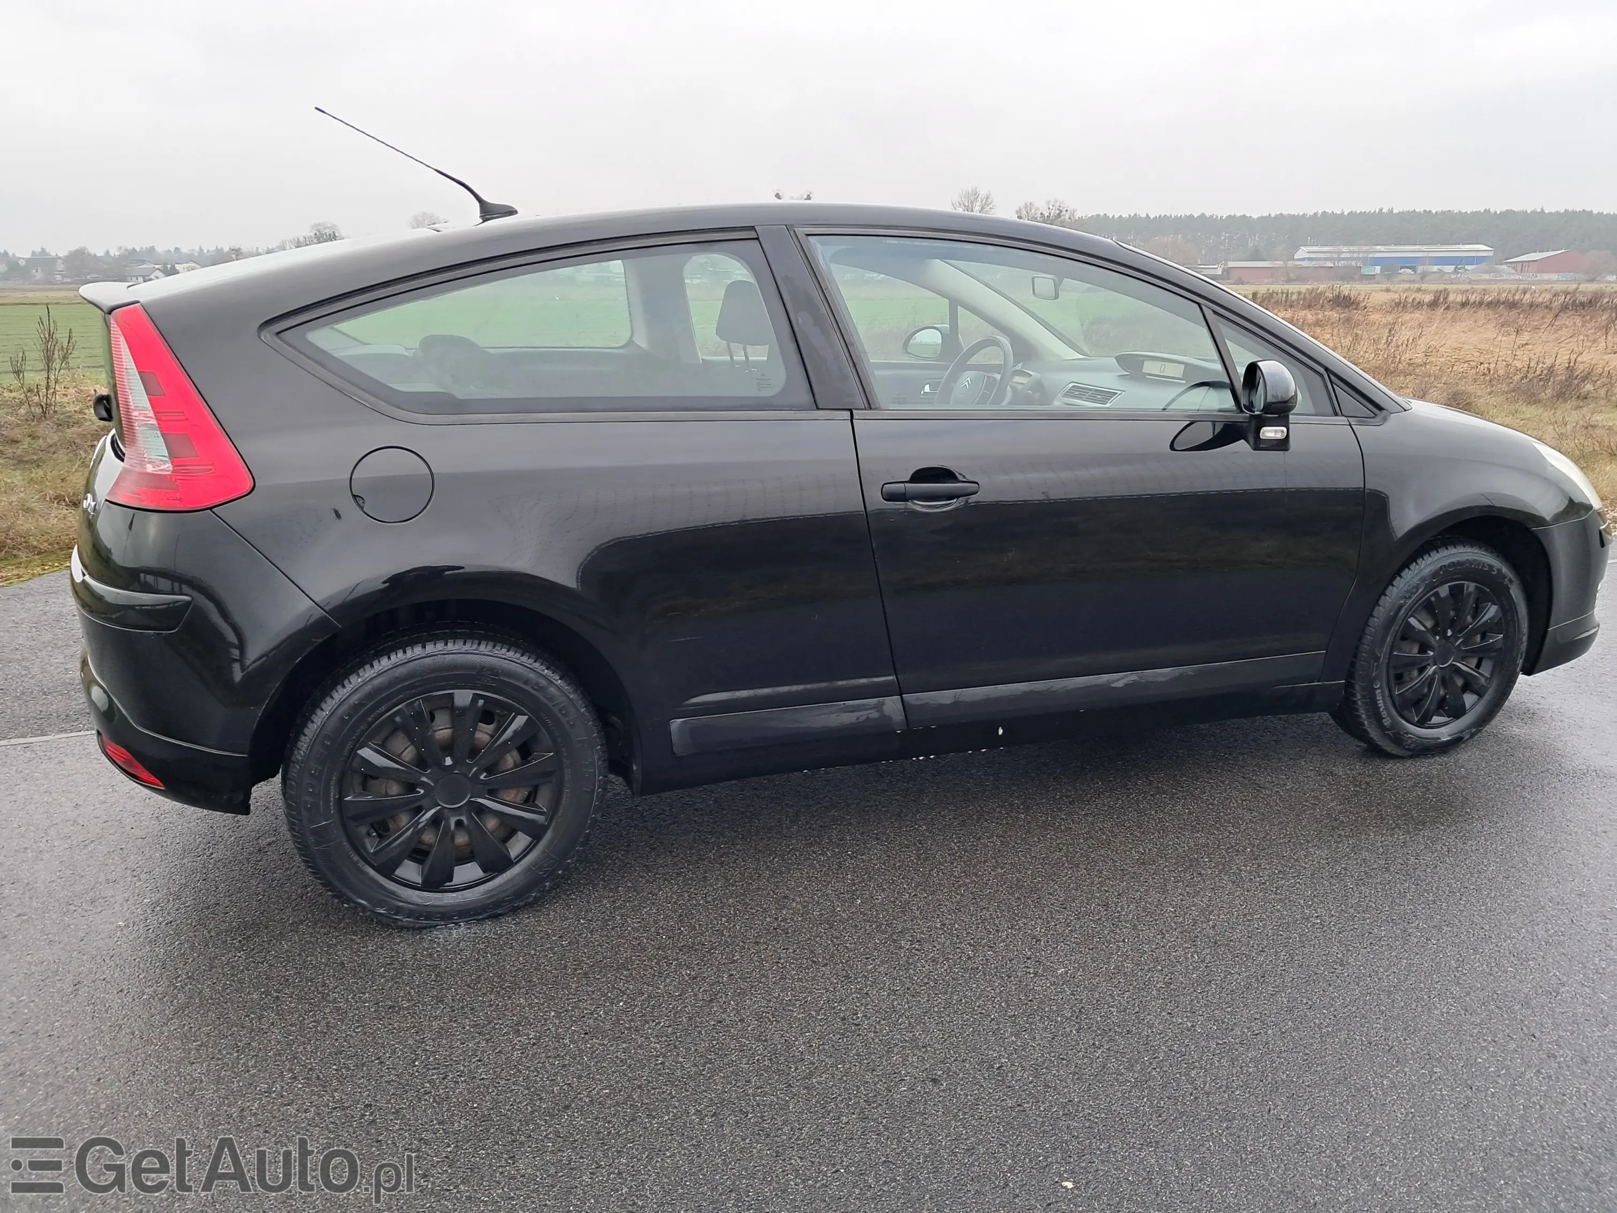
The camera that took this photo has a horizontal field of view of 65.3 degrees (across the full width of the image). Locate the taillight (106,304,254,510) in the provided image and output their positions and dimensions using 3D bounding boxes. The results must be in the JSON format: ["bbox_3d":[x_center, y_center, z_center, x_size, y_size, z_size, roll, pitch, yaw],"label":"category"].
[{"bbox_3d":[-1.154,-0.364,2.277,0.265,0.365,0.245,-6,16,-20],"label":"taillight"}]

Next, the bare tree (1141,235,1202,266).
[{"bbox_3d":[88.963,-85.235,309.063,15.000,11.000,15.000,4,15,15],"label":"bare tree"}]

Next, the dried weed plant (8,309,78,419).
[{"bbox_3d":[-6.881,-2.160,11.204,0.540,0.981,0.500,-9,17,-30],"label":"dried weed plant"}]

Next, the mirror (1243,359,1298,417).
[{"bbox_3d":[1.056,-0.500,2.884,0.095,0.132,0.165,-1,15,-5],"label":"mirror"}]

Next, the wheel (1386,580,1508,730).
[{"bbox_3d":[1.712,0.119,3.462,0.430,0.430,0.150,-6,16,-20],"label":"wheel"}]

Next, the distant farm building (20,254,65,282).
[{"bbox_3d":[-166.915,-73.604,274.997,8.500,5.990,7.500,-3,15,-10],"label":"distant farm building"}]

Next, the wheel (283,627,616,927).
[{"bbox_3d":[-0.735,0.349,2.589,0.632,0.632,0.205,-6,16,-20],"label":"wheel"}]

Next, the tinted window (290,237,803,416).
[{"bbox_3d":[-0.466,-0.548,2.482,0.990,0.375,0.050,-6,-7,-20],"label":"tinted window"}]

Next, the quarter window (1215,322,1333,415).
[{"bbox_3d":[1.157,-0.597,3.132,0.300,0.270,0.040,-6,-6,-20],"label":"quarter window"}]

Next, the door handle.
[{"bbox_3d":[0.264,-0.249,2.713,0.235,0.045,0.055,-6,16,-20],"label":"door handle"}]

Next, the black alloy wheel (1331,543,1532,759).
[{"bbox_3d":[1.697,0.114,3.496,0.630,0.630,0.205,-6,16,-21],"label":"black alloy wheel"}]

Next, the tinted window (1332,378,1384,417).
[{"bbox_3d":[1.403,-0.534,3.223,0.166,0.102,0.040,-8,17,-28],"label":"tinted window"}]

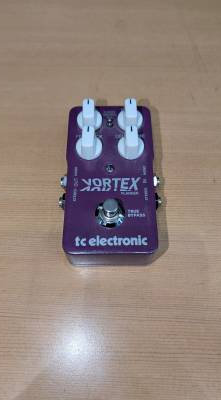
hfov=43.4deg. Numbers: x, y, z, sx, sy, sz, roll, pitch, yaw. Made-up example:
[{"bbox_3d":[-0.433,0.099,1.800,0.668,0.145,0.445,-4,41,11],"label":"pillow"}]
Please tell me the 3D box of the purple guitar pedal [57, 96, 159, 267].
[{"bbox_3d":[0.000,-0.012,0.234,0.085,0.060,0.124,0,68,0],"label":"purple guitar pedal"}]

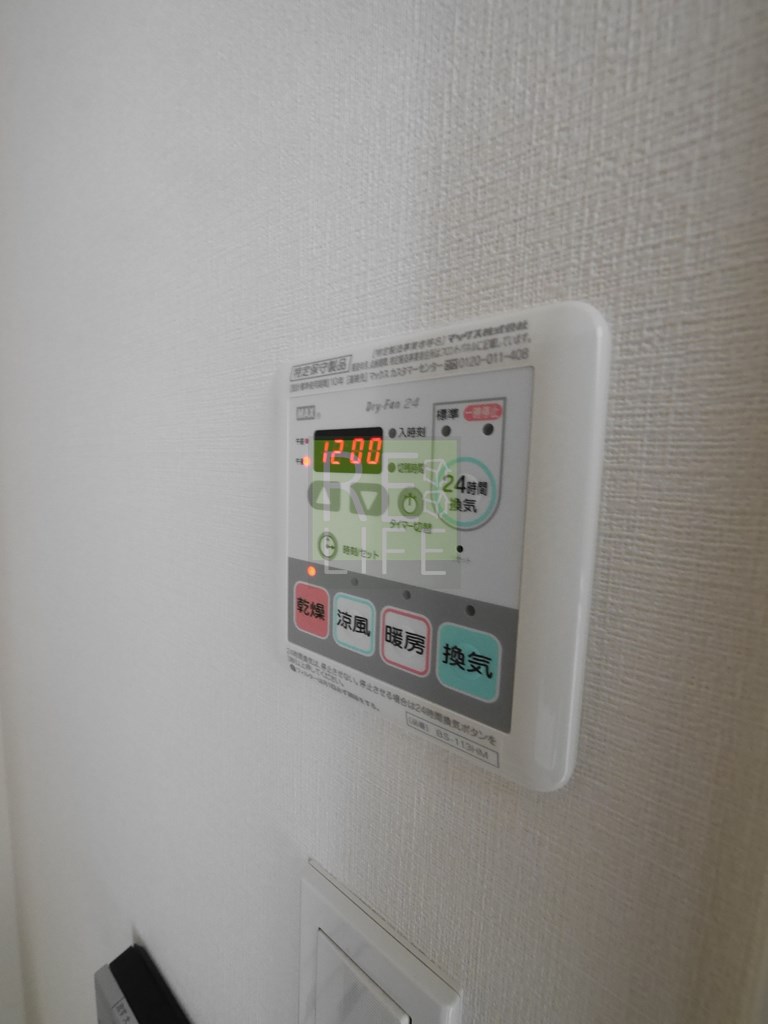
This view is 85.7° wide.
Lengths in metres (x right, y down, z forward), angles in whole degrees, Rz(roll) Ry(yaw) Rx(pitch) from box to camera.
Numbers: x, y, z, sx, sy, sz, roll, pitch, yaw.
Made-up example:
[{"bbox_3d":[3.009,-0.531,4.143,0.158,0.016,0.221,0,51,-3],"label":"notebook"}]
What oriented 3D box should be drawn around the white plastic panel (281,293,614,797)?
[{"bbox_3d":[0.002,0.008,0.130,0.116,0.120,0.009,6,7,37],"label":"white plastic panel"}]

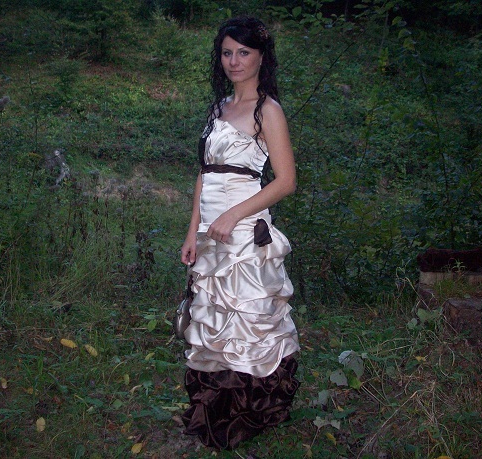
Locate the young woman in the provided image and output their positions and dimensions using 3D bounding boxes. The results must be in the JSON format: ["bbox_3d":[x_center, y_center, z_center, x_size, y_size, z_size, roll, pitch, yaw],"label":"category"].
[{"bbox_3d":[-0.003,-0.003,2.632,0.490,1.650,0.460,7,10,43],"label":"young woman"}]

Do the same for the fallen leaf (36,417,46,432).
[{"bbox_3d":[-0.824,0.802,2.689,0.042,0.022,0.080,0,8,3],"label":"fallen leaf"}]

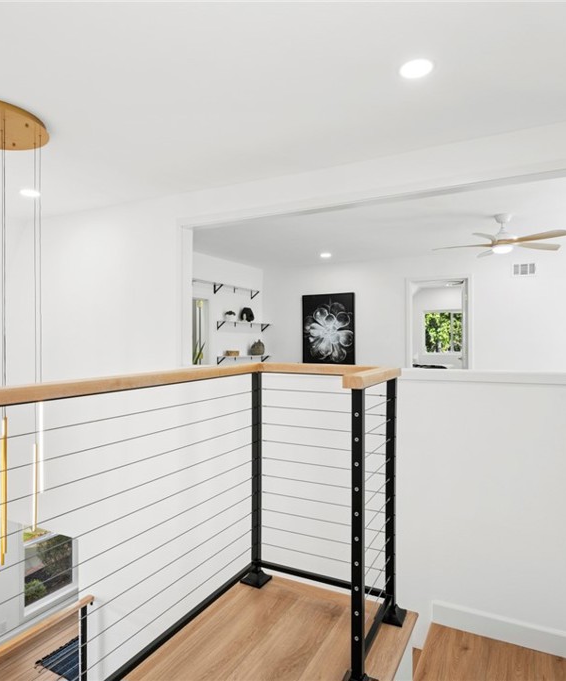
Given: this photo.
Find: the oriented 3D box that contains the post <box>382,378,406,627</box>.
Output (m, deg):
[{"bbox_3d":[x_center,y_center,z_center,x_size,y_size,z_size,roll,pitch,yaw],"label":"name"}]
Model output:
[{"bbox_3d":[0.473,0.686,1.985,0.116,1.030,0.116,0,0,27],"label":"post"}]

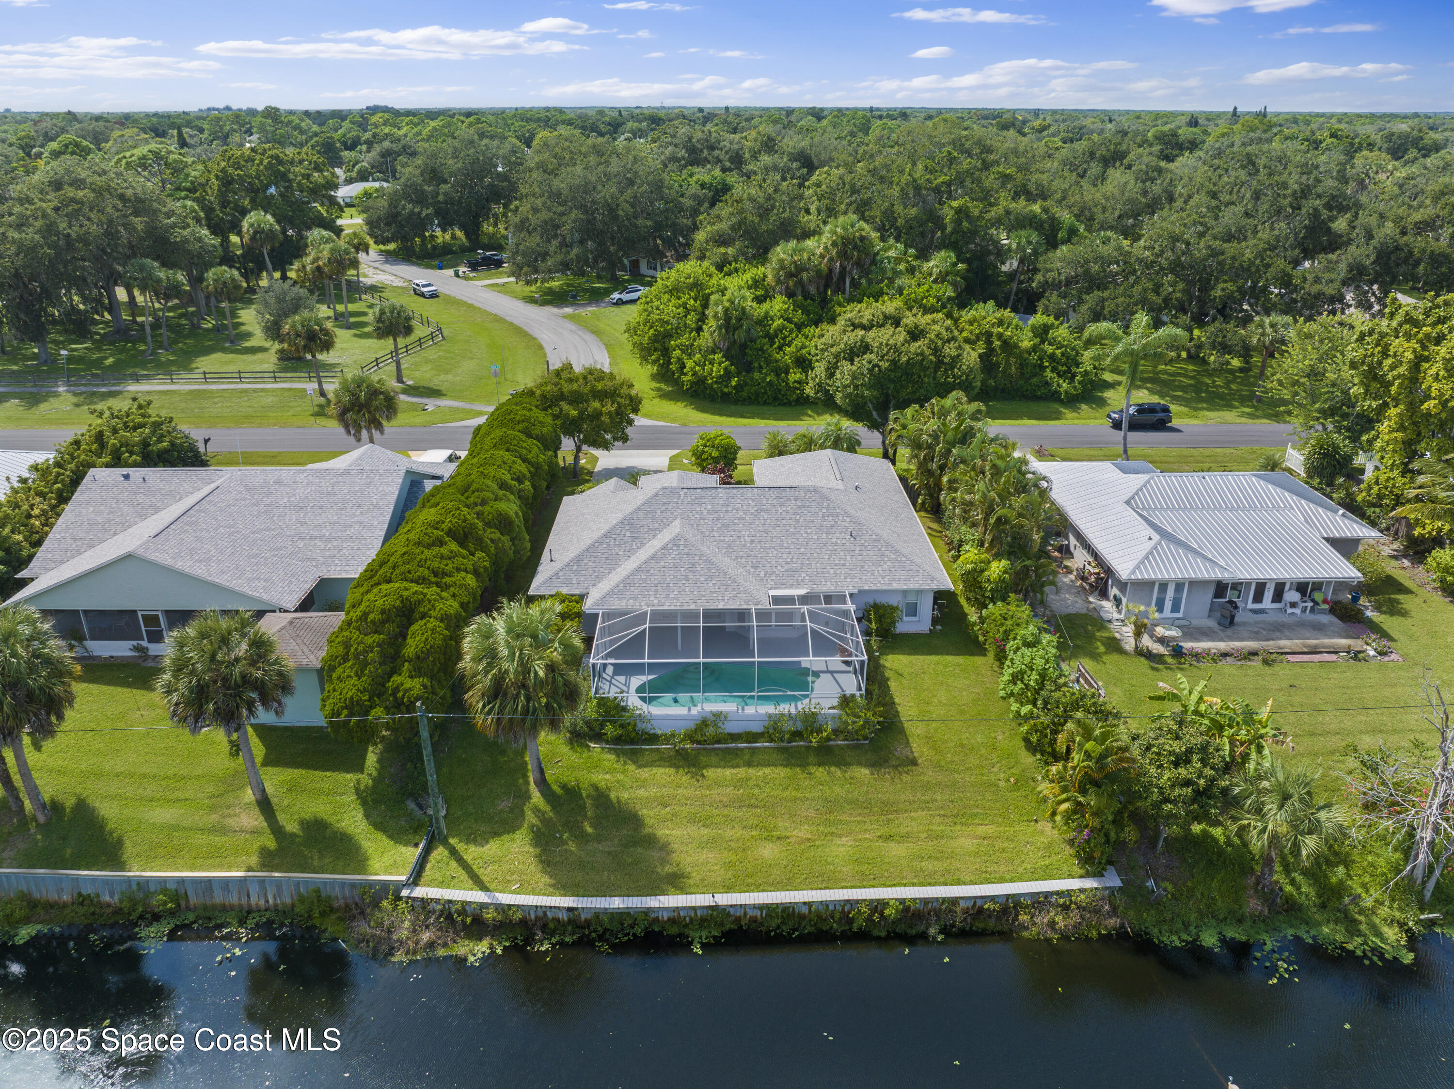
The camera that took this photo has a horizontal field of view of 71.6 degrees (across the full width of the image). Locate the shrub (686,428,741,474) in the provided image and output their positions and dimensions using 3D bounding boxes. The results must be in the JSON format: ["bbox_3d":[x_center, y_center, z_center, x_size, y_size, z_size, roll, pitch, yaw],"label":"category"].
[{"bbox_3d":[-0.937,-6.590,71.308,3.800,3.200,3.700,0,23,0],"label":"shrub"}]

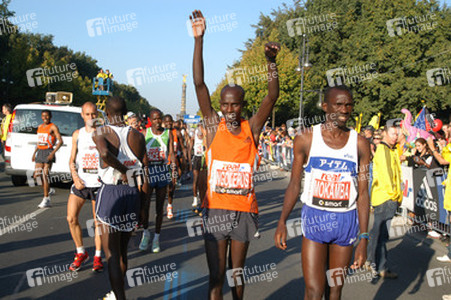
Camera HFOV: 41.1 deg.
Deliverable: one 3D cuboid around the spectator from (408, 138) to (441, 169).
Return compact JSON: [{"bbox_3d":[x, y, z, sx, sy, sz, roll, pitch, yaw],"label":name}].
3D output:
[{"bbox_3d":[3.396,0.565,10.174,0.500,1.560,0.500,1,2,-37],"label":"spectator"}]

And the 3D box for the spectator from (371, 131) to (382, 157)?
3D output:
[{"bbox_3d":[3.326,0.419,12.972,0.500,1.660,0.400,4,2,33],"label":"spectator"}]

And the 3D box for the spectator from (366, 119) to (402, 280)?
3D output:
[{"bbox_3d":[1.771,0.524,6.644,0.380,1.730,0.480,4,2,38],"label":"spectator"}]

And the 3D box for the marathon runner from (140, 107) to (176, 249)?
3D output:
[{"bbox_3d":[-0.841,0.369,7.477,0.470,1.750,0.400,2,2,-3],"label":"marathon runner"}]

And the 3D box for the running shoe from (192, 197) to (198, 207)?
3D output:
[{"bbox_3d":[-0.595,1.038,11.927,0.100,0.130,0.270,3,2,0],"label":"running shoe"}]

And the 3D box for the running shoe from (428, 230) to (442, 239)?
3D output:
[{"bbox_3d":[3.299,1.311,9.454,0.100,0.110,0.280,2,2,-14],"label":"running shoe"}]

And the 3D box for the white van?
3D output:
[{"bbox_3d":[-4.181,-0.155,16.159,1.920,1.920,4.800,2,2,-4],"label":"white van"}]

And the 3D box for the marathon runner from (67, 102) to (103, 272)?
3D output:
[{"bbox_3d":[-1.432,0.379,6.378,0.460,1.750,0.420,2,2,-3],"label":"marathon runner"}]

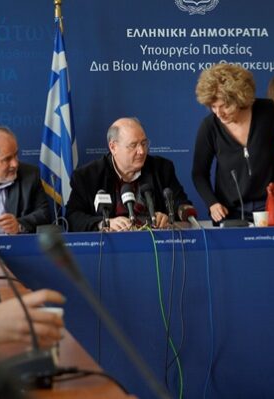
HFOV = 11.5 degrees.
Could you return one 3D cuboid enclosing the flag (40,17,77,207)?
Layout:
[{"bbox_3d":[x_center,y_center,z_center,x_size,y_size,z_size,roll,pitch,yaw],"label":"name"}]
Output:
[{"bbox_3d":[-0.412,-0.451,7.176,0.210,1.018,0.150,-2,2,-10],"label":"flag"}]

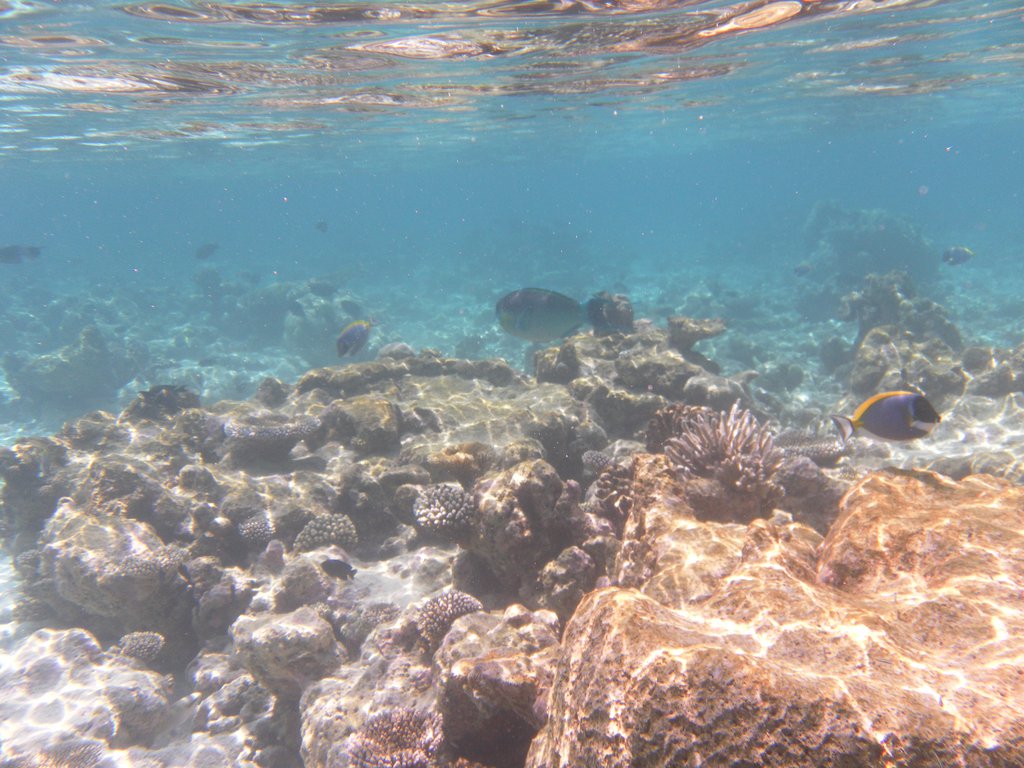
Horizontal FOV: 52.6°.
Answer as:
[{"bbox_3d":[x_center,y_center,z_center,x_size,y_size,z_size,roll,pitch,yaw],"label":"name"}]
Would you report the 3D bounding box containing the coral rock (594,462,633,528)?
[{"bbox_3d":[0.177,0.198,1.820,0.080,0.115,0.090,0,10,0],"label":"coral rock"}]

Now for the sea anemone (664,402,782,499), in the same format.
[{"bbox_3d":[0.351,0.111,1.720,0.190,0.140,0.170,-1,9,0],"label":"sea anemone"}]

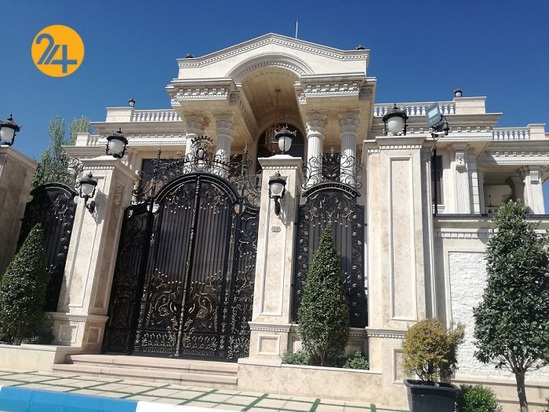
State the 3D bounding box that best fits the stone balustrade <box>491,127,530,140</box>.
[{"bbox_3d":[11.763,-3.482,21.378,1.855,0.720,0.220,1,-16,10],"label":"stone balustrade"}]

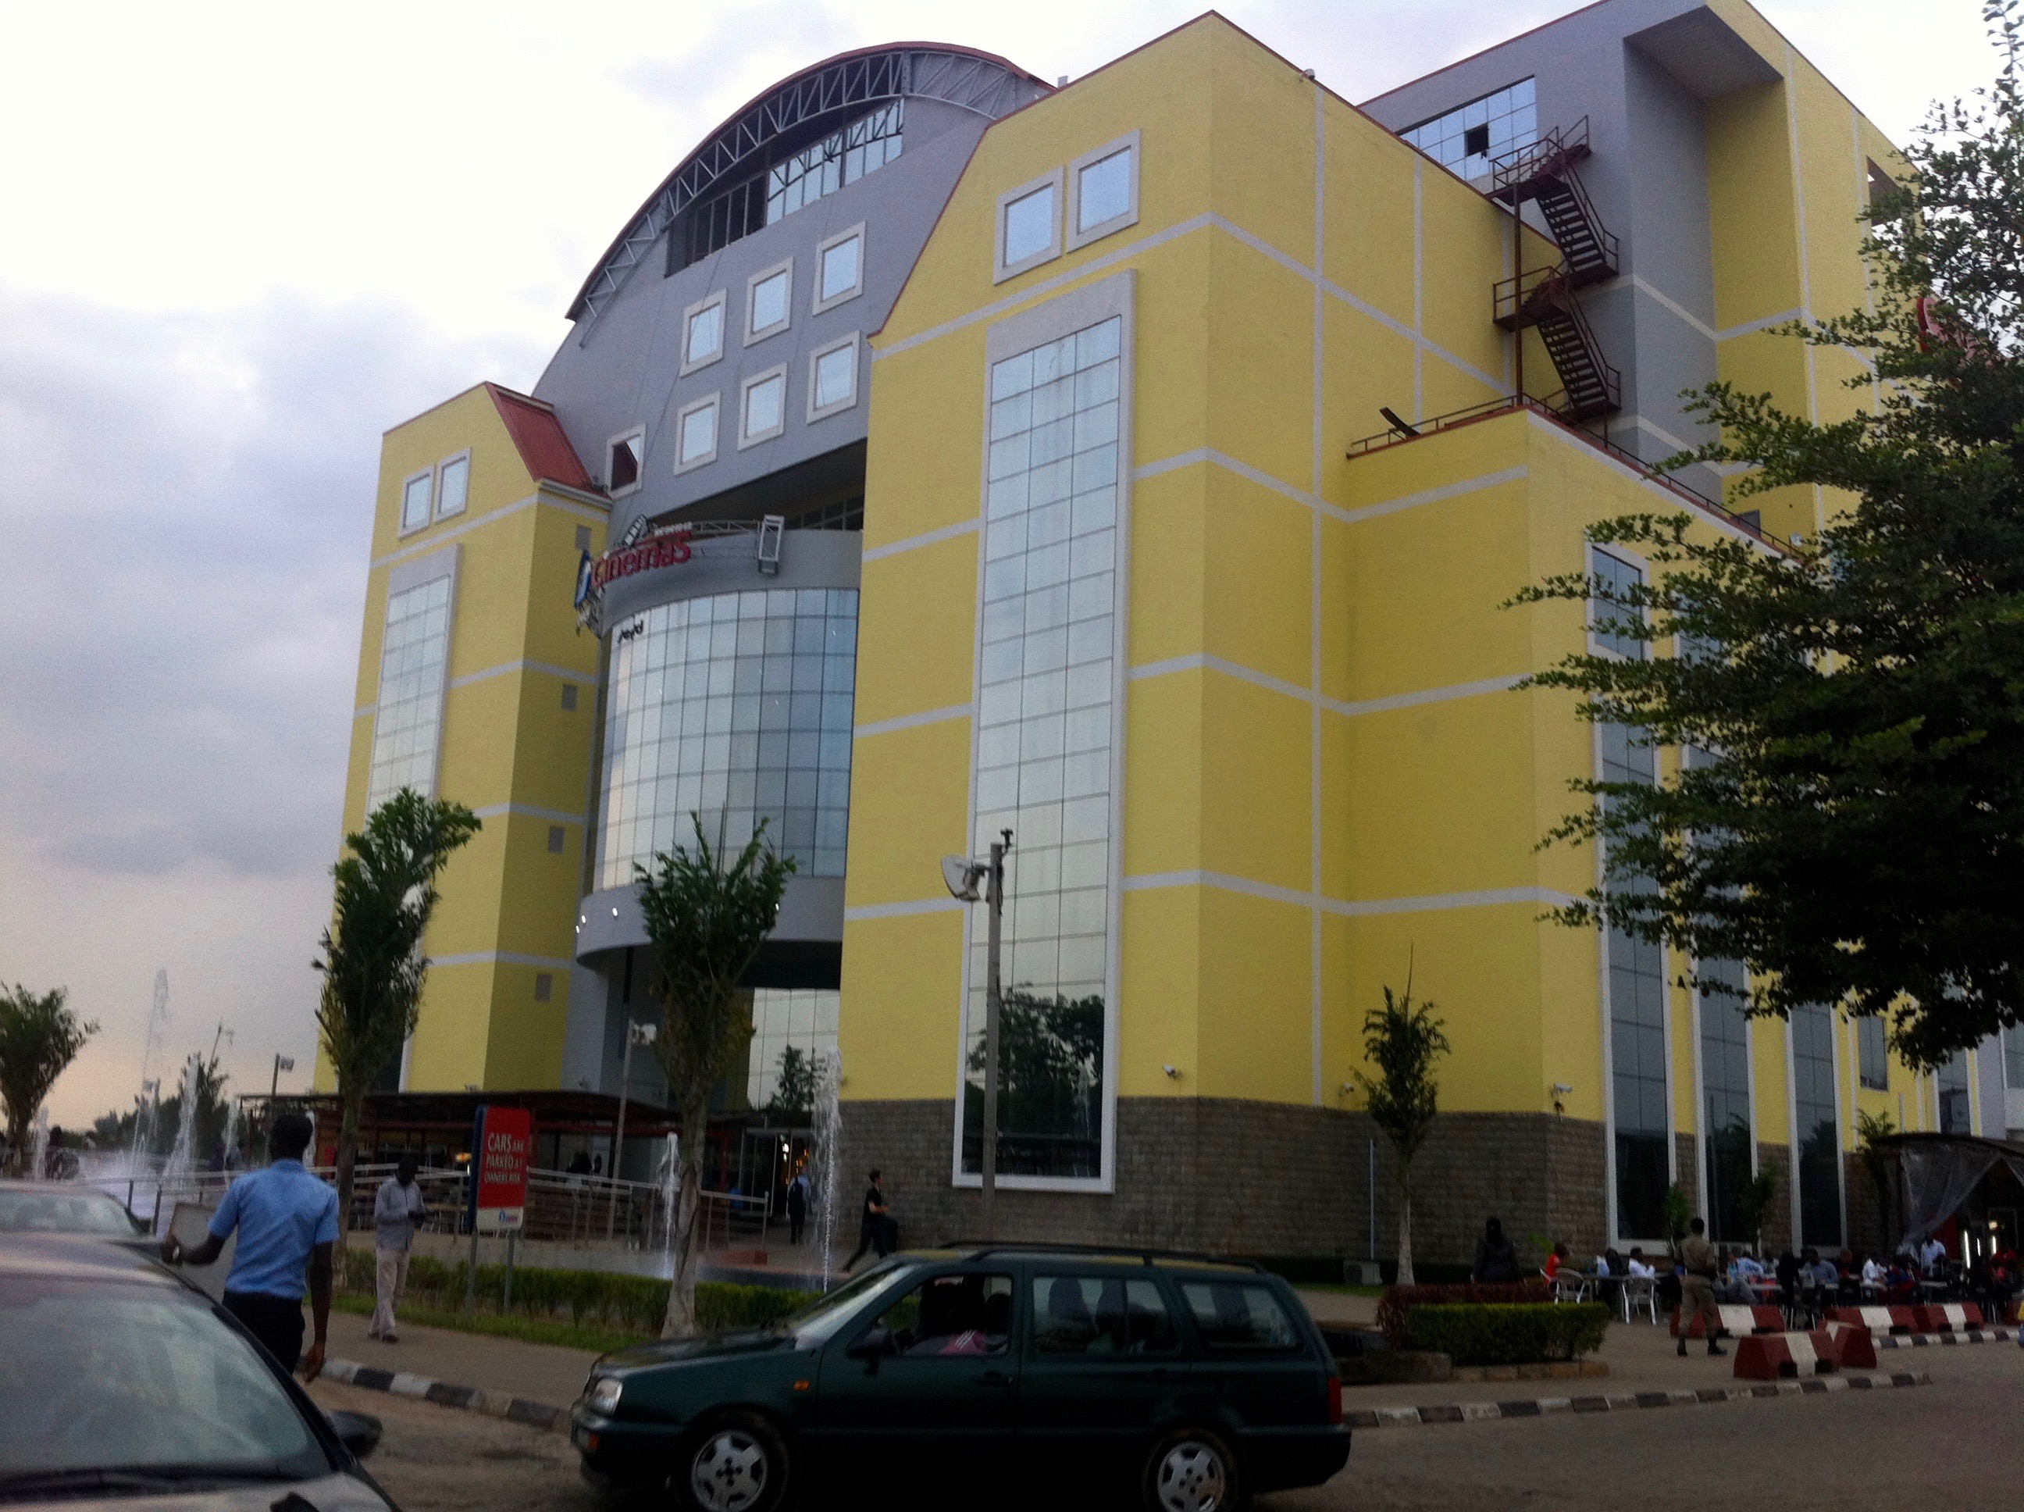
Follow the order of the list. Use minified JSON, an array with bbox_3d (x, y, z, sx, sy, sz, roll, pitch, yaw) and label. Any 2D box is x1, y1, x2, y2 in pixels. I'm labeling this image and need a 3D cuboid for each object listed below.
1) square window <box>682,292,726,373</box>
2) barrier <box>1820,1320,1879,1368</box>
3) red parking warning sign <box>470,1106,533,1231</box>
[{"bbox_3d":[-9.732,-13.361,64.661,2.163,2.235,0.200,-11,-18,44],"label":"square window"},{"bbox_3d":[10.143,7.171,24.941,0.470,0.480,1.150,1,-12,5],"label":"barrier"},{"bbox_3d":[-6.160,4.986,24.642,0.150,1.502,0.750,-5,-15,28],"label":"red parking warning sign"}]

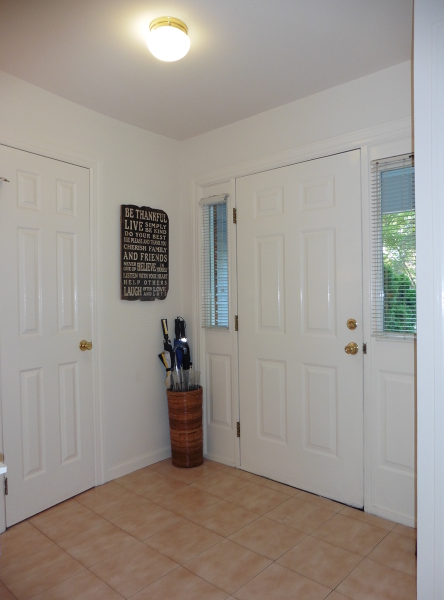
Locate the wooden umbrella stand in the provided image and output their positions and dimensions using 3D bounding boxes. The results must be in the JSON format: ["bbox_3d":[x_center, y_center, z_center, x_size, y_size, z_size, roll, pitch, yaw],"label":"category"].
[{"bbox_3d":[-0.268,0.924,3.077,0.262,0.550,0.262,-1,1,0],"label":"wooden umbrella stand"}]

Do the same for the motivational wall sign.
[{"bbox_3d":[-0.537,-0.327,2.974,0.022,0.662,0.430,0,2,40],"label":"motivational wall sign"}]

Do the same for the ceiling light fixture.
[{"bbox_3d":[-0.238,-1.155,1.876,0.192,0.128,0.192,-1,1,0],"label":"ceiling light fixture"}]

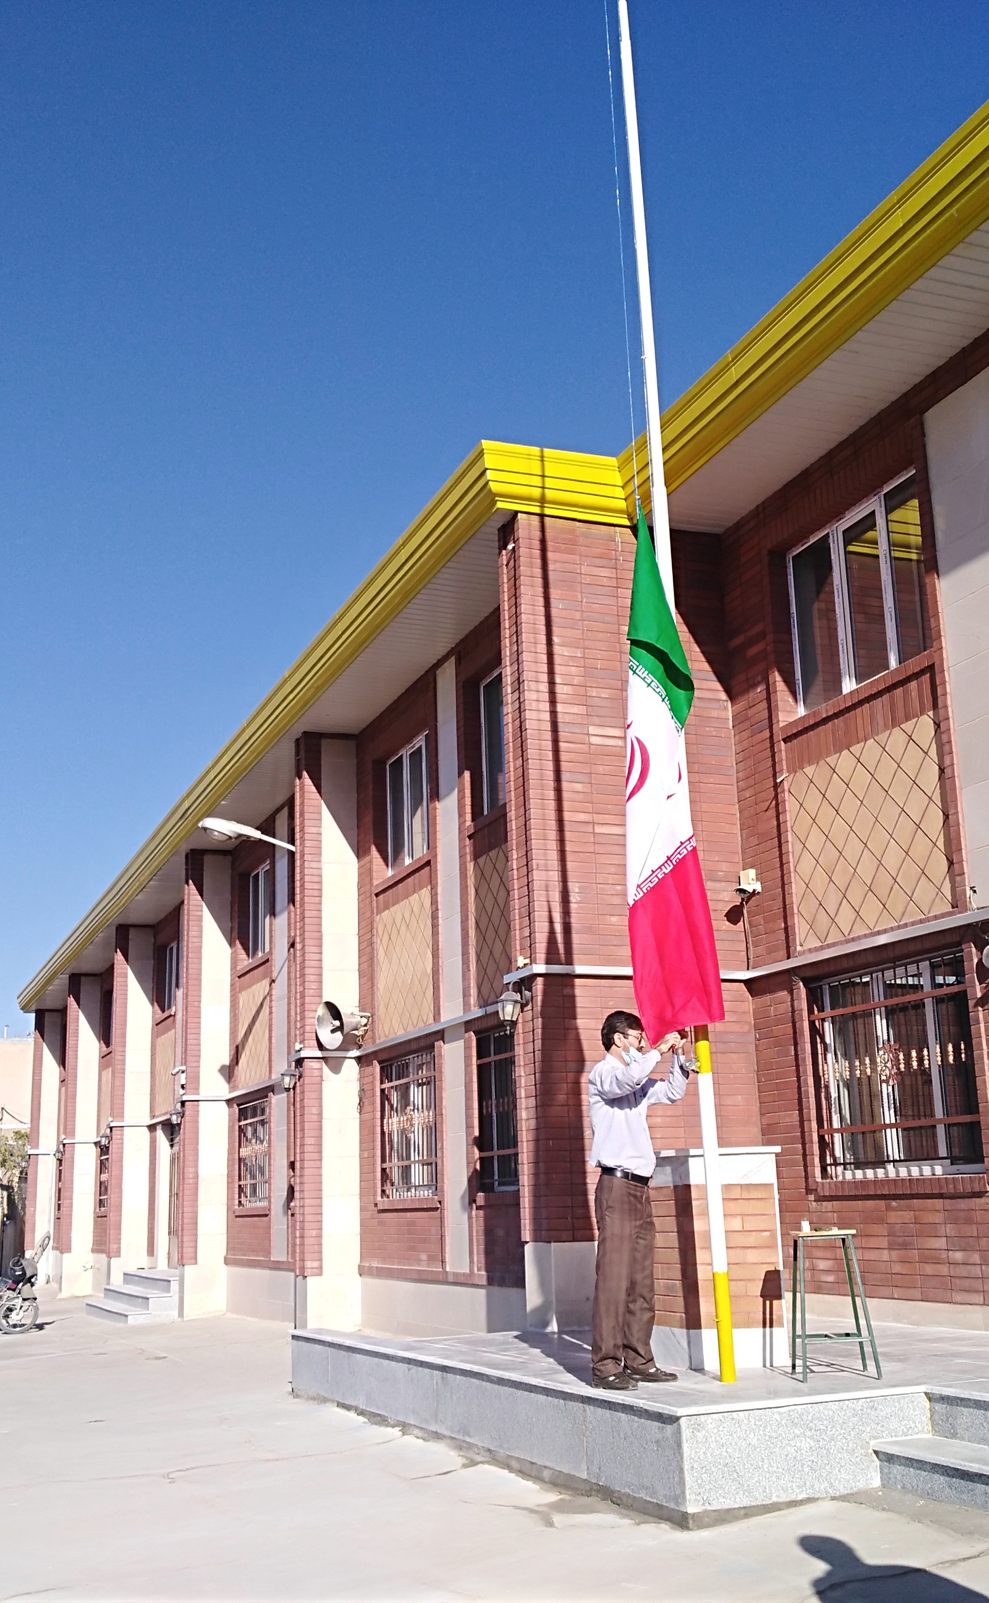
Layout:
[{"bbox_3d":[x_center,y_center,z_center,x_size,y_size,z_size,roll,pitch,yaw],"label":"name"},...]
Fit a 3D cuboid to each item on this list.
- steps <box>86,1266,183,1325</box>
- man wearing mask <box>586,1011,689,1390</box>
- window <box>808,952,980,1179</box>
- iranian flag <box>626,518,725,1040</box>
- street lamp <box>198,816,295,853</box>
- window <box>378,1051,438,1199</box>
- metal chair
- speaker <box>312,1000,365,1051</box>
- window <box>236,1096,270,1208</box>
[{"bbox_3d":[-5.410,7.723,25.096,1.280,0.610,4.150,4,-15,-22],"label":"steps"},{"bbox_3d":[0.708,1.903,7.830,0.540,1.750,0.520,-4,-14,9],"label":"man wearing mask"},{"bbox_3d":[2.715,1.827,10.913,0.150,1.410,1.820,4,-15,-22],"label":"window"},{"bbox_3d":[0.873,-0.160,8.245,0.460,2.760,0.300,1,-14,-10],"label":"iranian flag"},{"bbox_3d":[-2.838,0.372,18.321,1.150,0.360,0.260,4,-15,-22],"label":"street lamp"},{"bbox_3d":[-0.850,3.295,16.297,0.150,1.410,1.800,4,-15,-22],"label":"window"},{"bbox_3d":[1.601,2.406,7.709,0.380,0.660,0.350,-1,-14,-3],"label":"metal chair"},{"bbox_3d":[-1.659,2.458,17.625,0.470,0.510,0.510,11,-19,-41],"label":"speaker"},{"bbox_3d":[-3.339,4.890,22.341,0.200,1.450,1.800,4,-15,-22],"label":"window"}]

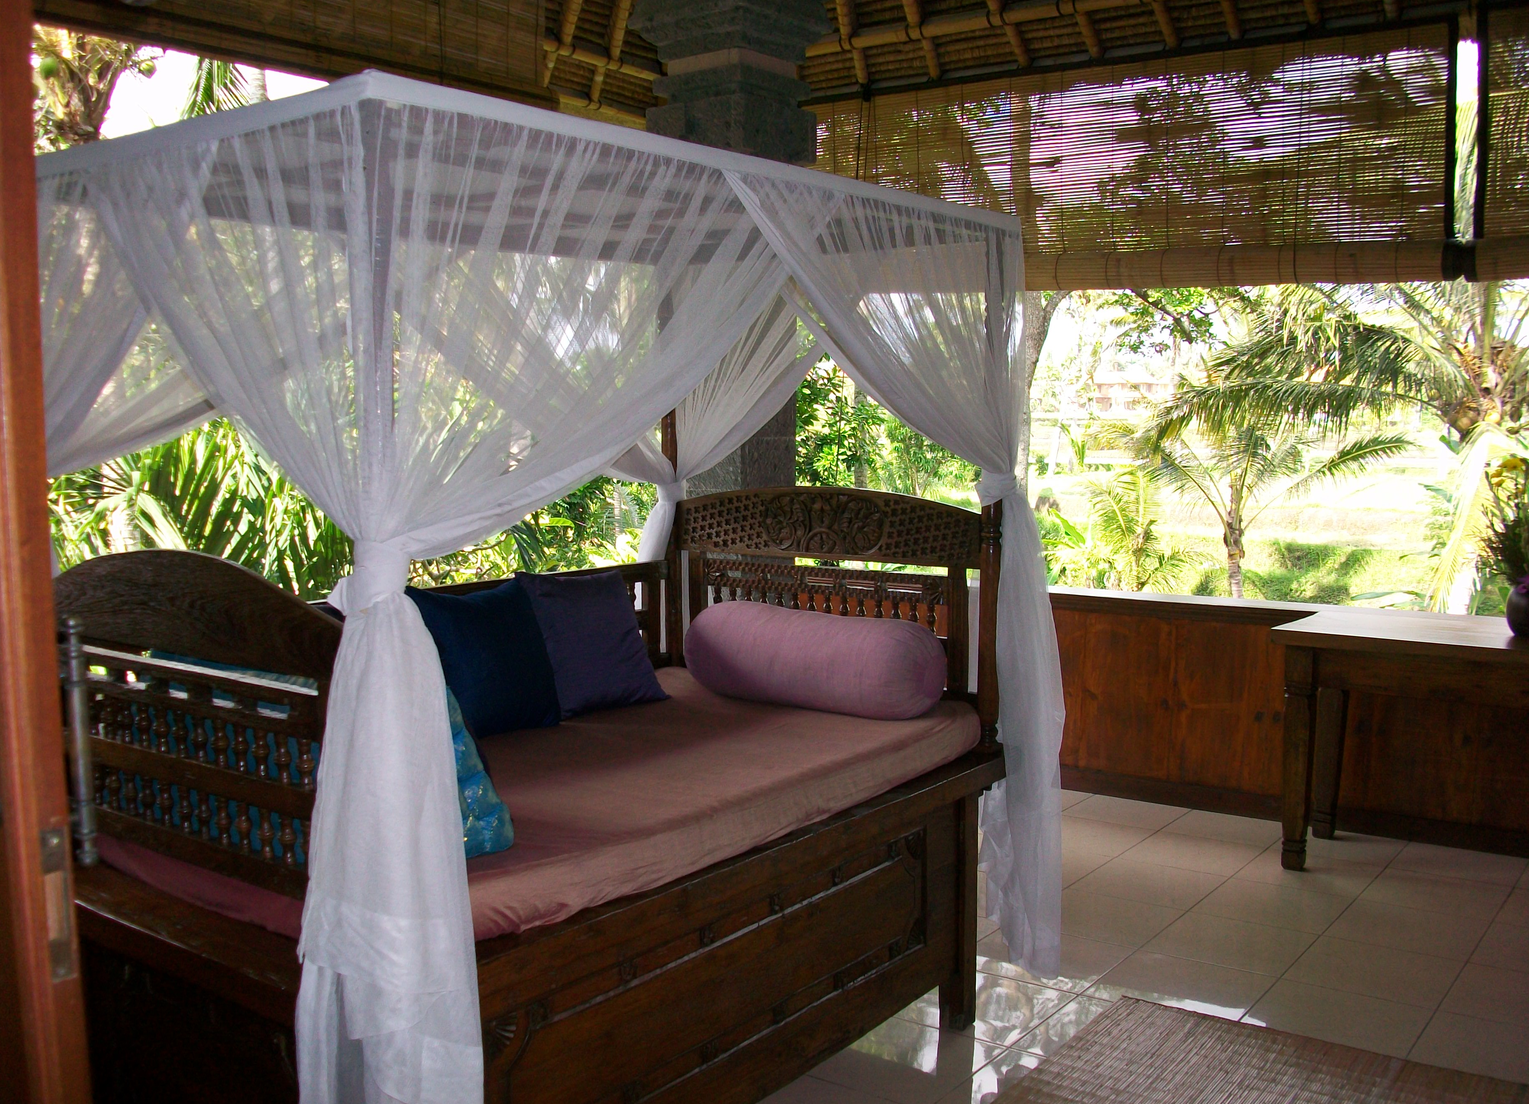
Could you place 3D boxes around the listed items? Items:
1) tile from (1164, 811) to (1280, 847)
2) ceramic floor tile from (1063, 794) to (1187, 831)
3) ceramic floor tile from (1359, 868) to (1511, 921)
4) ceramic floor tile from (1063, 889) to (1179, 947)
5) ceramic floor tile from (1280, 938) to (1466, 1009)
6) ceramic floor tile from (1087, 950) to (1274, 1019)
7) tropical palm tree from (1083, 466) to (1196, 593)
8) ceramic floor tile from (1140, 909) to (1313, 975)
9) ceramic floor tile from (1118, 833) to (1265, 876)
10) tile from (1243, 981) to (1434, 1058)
[{"bbox_3d":[1.756,1.045,5.327,0.400,0.010,0.368,2,6,37],"label":"tile"},{"bbox_3d":[1.419,1.029,5.556,0.397,0.010,0.369,2,6,36],"label":"ceramic floor tile"},{"bbox_3d":[2.153,1.097,4.534,0.397,0.010,0.397,2,6,36],"label":"ceramic floor tile"},{"bbox_3d":[1.034,1.132,4.369,0.397,0.010,0.397,2,6,36],"label":"ceramic floor tile"},{"bbox_3d":[1.685,1.163,3.905,0.400,0.010,0.400,2,6,37],"label":"ceramic floor tile"},{"bbox_3d":[1.125,1.179,3.826,0.400,0.010,0.400,2,6,37],"label":"ceramic floor tile"},{"bbox_3d":[6.103,-0.224,23.000,1.950,2.400,1.900,0,5,15],"label":"tropical palm tree"},{"bbox_3d":[1.356,1.145,4.131,0.397,0.010,0.397,2,6,36],"label":"ceramic floor tile"},{"bbox_3d":[1.525,1.074,5.021,0.400,0.010,0.400,2,6,37],"label":"ceramic floor tile"},{"bbox_3d":[1.446,1.193,3.586,0.400,0.010,0.400,2,6,37],"label":"tile"}]

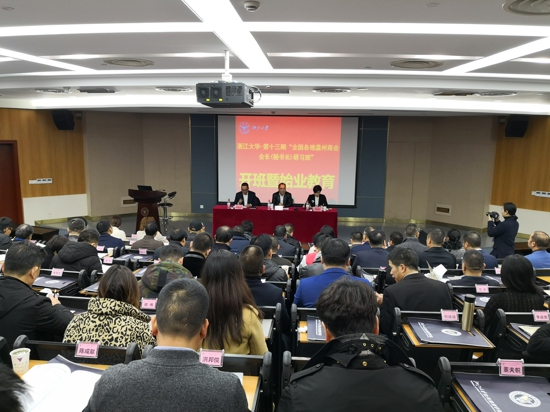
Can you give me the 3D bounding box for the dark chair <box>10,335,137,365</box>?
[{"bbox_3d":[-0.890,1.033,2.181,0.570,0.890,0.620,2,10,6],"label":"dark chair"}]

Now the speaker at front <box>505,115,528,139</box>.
[{"bbox_3d":[5.384,-1.884,9.560,0.370,0.600,0.360,1,32,3],"label":"speaker at front"}]

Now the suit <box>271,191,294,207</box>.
[{"bbox_3d":[0.169,-0.016,9.969,0.500,0.640,0.400,1,10,4],"label":"suit"}]

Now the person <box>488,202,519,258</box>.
[{"bbox_3d":[3.758,0.747,7.120,0.520,1.620,0.500,7,11,35],"label":"person"}]

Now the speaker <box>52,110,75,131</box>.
[{"bbox_3d":[-5.522,-2.272,11.196,0.380,0.550,0.370,2,27,9],"label":"speaker"}]

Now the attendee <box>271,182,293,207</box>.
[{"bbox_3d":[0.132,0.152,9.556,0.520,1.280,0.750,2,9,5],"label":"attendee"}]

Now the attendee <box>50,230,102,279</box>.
[{"bbox_3d":[-1.919,0.819,4.511,0.580,1.200,0.720,3,9,12],"label":"attendee"}]

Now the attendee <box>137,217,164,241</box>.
[{"bbox_3d":[-1.909,0.752,6.892,0.460,1.230,0.780,2,10,10],"label":"attendee"}]

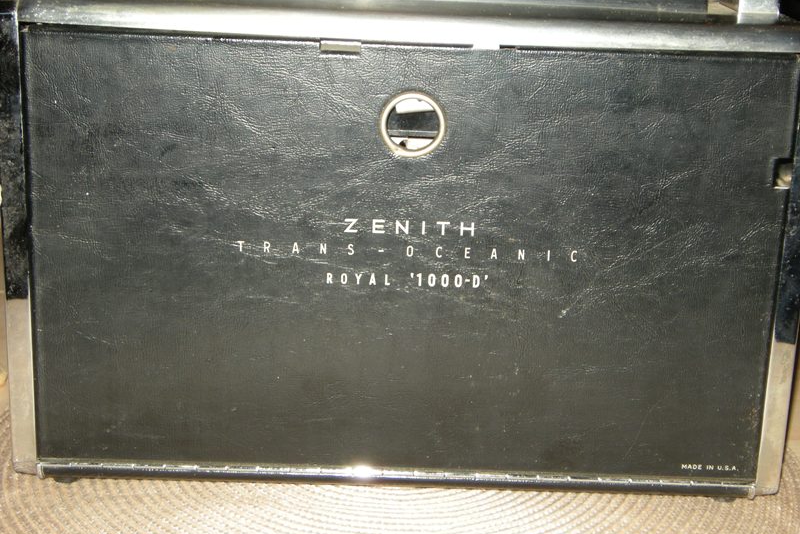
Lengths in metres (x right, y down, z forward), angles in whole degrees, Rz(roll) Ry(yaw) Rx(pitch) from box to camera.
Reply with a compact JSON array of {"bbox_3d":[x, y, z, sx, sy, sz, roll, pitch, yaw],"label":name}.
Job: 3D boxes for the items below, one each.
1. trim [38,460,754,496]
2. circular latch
[{"bbox_3d":[-0.001,0.088,0.579,0.295,0.006,0.006,2,14,0],"label":"trim"},{"bbox_3d":[0.005,-0.055,0.545,0.025,0.026,0.006,2,14,0],"label":"circular latch"}]

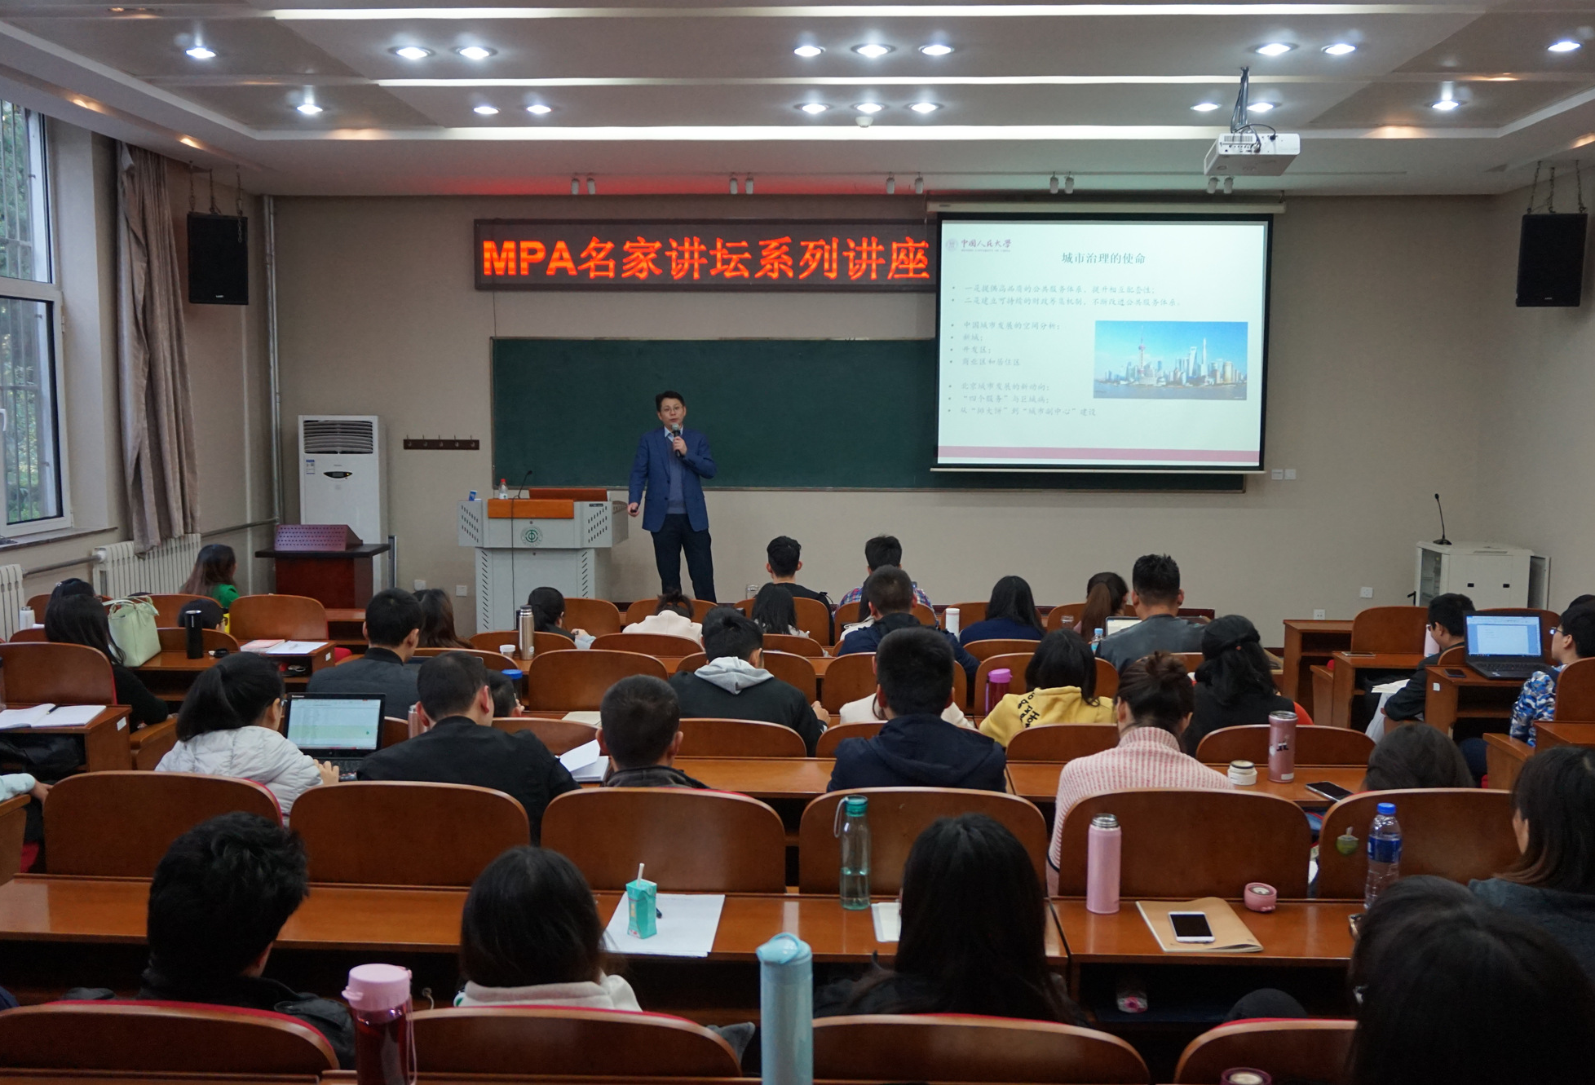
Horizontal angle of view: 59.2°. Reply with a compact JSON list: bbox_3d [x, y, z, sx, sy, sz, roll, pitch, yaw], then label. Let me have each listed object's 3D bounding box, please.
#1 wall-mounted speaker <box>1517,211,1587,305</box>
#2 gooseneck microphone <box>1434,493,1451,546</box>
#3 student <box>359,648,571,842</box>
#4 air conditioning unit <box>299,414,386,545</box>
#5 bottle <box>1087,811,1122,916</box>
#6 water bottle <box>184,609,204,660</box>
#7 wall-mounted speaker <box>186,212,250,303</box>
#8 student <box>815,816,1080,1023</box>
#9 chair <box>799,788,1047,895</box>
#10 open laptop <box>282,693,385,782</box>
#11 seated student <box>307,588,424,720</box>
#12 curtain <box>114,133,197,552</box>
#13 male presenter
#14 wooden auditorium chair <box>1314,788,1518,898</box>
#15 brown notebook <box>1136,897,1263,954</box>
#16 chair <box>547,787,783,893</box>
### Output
[{"bbox_3d":[5.063,-1.906,9.471,0.375,0.590,0.350,2,14,19],"label":"wall-mounted speaker"},{"bbox_3d":[4.669,-0.165,10.132,0.140,0.374,0.130,-3,7,-28],"label":"gooseneck microphone"},{"bbox_3d":[-0.773,0.829,3.467,0.520,1.142,0.750,1,6,6],"label":"student"},{"bbox_3d":[-3.416,-0.047,10.688,0.575,1.840,0.340,0,6,-3],"label":"air conditioning unit"},{"bbox_3d":[0.601,0.629,2.753,0.064,0.189,0.064,1,6,3],"label":"bottle"},{"bbox_3d":[-2.716,0.411,6.315,0.074,0.220,0.074,1,6,2],"label":"water bottle"},{"bbox_3d":[-4.040,-1.975,9.764,0.375,0.590,0.350,-3,16,-27],"label":"wall-mounted speaker"},{"bbox_3d":[0.240,0.980,2.383,0.460,1.232,0.720,1,6,2],"label":"student"},{"bbox_3d":[0.264,0.958,3.151,0.510,0.970,0.540,0,6,2],"label":"chair"},{"bbox_3d":[-1.291,0.530,3.822,0.295,0.185,0.270,1,6,4],"label":"open laptop"},{"bbox_3d":[-1.179,0.772,4.446,0.520,1.290,0.780,1,6,10],"label":"seated student"},{"bbox_3d":[-4.125,-1.246,9.176,0.200,2.550,0.650,1,6,3],"label":"curtain"},{"bbox_3d":[-0.867,-0.186,9.787,0.620,1.740,0.400,0,6,0],"label":"male presenter"},{"bbox_3d":[1.391,1.001,3.319,0.540,1.006,0.560,1,6,2],"label":"wooden auditorium chair"},{"bbox_3d":[0.768,0.726,2.690,0.180,0.014,0.255,1,6,4],"label":"brown notebook"},{"bbox_3d":[-0.284,0.999,3.388,0.540,0.976,0.560,1,6,2],"label":"chair"}]

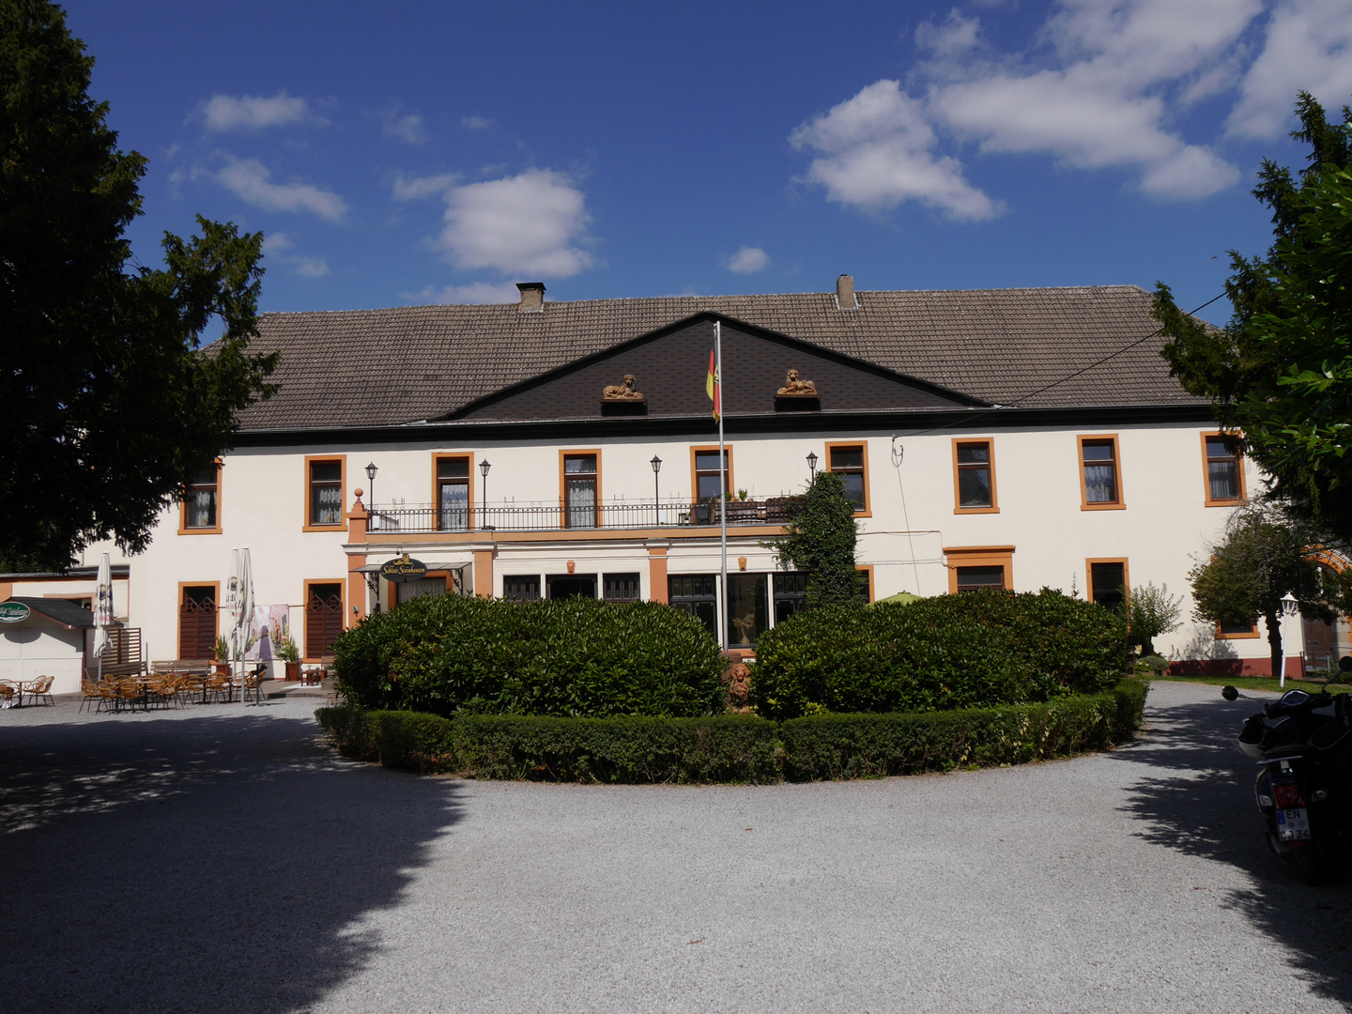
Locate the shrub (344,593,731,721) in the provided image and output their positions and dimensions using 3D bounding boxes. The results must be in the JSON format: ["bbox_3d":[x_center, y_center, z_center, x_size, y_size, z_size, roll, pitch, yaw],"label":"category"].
[{"bbox_3d":[-2.074,2.280,15.350,5.480,2.080,4.000,-1,-6,0],"label":"shrub"}]

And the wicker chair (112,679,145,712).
[{"bbox_3d":[-13.258,4.581,26.500,0.600,0.780,0.620,-5,-7,30],"label":"wicker chair"}]

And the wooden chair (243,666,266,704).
[{"bbox_3d":[-10.943,4.656,28.397,0.620,0.770,0.600,0,-6,-15],"label":"wooden chair"}]

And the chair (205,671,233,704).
[{"bbox_3d":[-11.648,4.615,27.900,0.600,0.810,0.620,-6,-7,33],"label":"chair"}]

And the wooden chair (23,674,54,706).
[{"bbox_3d":[-16.454,4.760,28.300,0.620,0.790,0.600,0,-6,-17],"label":"wooden chair"}]

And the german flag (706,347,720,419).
[{"bbox_3d":[0.603,-2.010,17.712,0.240,1.320,0.160,-1,-6,0],"label":"german flag"}]

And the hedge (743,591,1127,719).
[{"bbox_3d":[3.693,2.169,15.346,5.350,2.000,4.000,-1,-6,0],"label":"hedge"}]

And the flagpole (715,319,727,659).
[{"bbox_3d":[0.750,0.046,17.492,0.090,6.190,0.090,-1,-6,0],"label":"flagpole"}]

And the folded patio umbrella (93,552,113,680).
[{"bbox_3d":[-15.230,3.186,29.068,0.450,3.970,0.450,-1,-6,0],"label":"folded patio umbrella"}]

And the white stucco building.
[{"bbox_3d":[-0.687,-1.162,40.957,42.700,14.800,13.400,-1,-6,0],"label":"white stucco building"}]

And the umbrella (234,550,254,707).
[{"bbox_3d":[-11.001,3.028,27.867,0.450,3.960,0.450,-1,-6,0],"label":"umbrella"}]

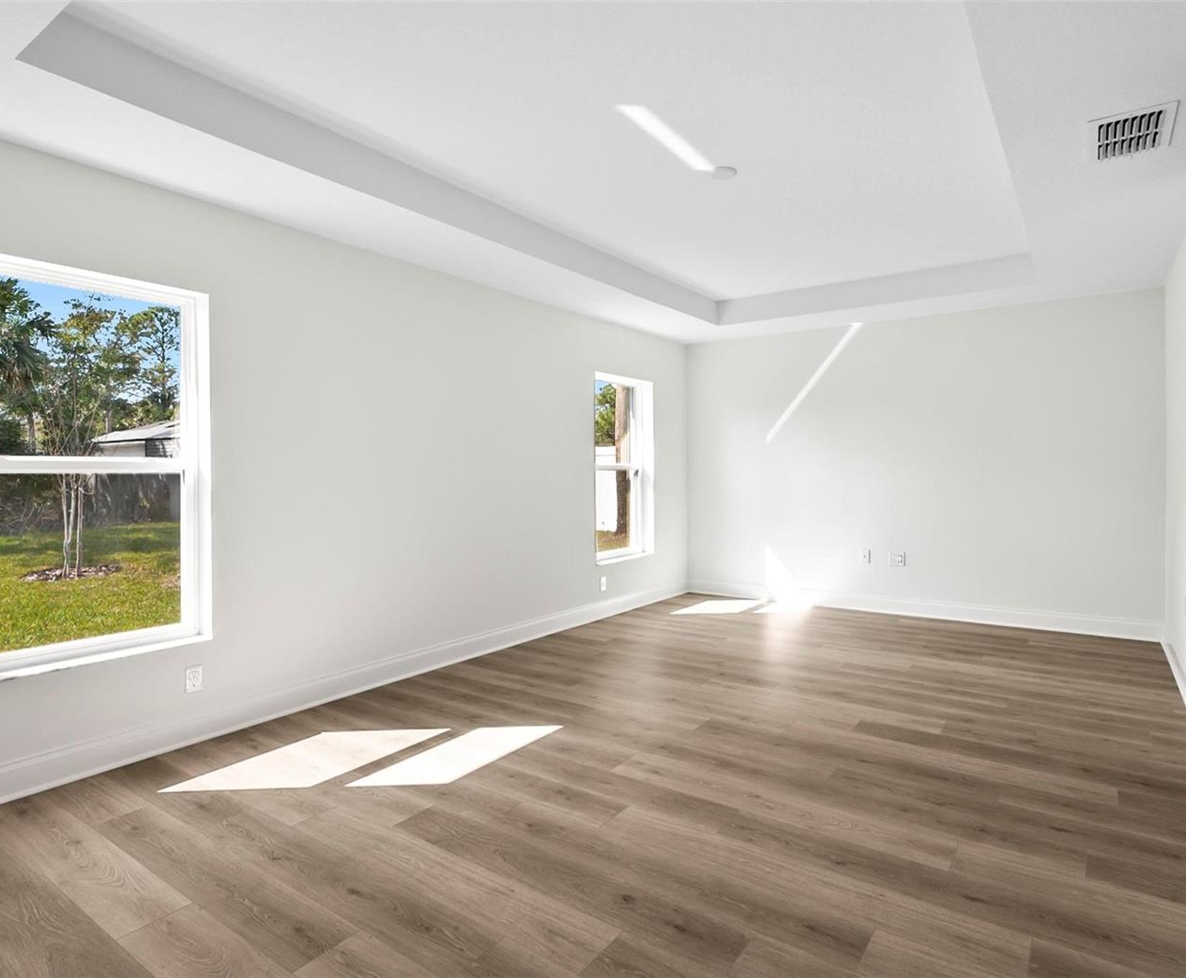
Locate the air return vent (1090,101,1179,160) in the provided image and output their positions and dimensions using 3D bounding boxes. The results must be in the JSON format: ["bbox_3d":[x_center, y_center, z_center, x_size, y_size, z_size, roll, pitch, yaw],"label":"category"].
[{"bbox_3d":[1.982,-1.300,2.415,0.230,0.030,0.380,1,2,38],"label":"air return vent"}]

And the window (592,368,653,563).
[{"bbox_3d":[0.255,-0.180,5.713,0.120,1.574,0.879,1,2,38],"label":"window"}]

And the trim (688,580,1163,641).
[{"bbox_3d":[2.435,0.983,5.478,3.560,0.140,0.030,1,2,33],"label":"trim"}]

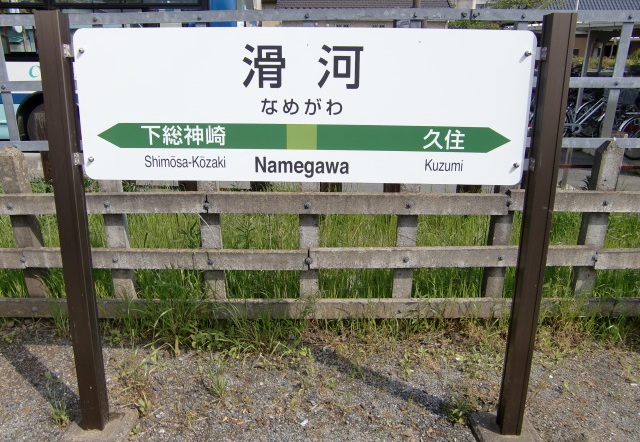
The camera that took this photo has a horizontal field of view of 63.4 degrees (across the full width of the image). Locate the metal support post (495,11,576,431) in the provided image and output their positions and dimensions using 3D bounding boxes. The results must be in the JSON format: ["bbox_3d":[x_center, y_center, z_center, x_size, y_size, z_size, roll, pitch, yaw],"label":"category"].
[{"bbox_3d":[0.865,0.093,2.115,0.084,1.750,0.079,1,15,0],"label":"metal support post"}]

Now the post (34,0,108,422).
[{"bbox_3d":[-0.998,0.079,2.125,0.084,1.750,0.079,1,15,0],"label":"post"}]

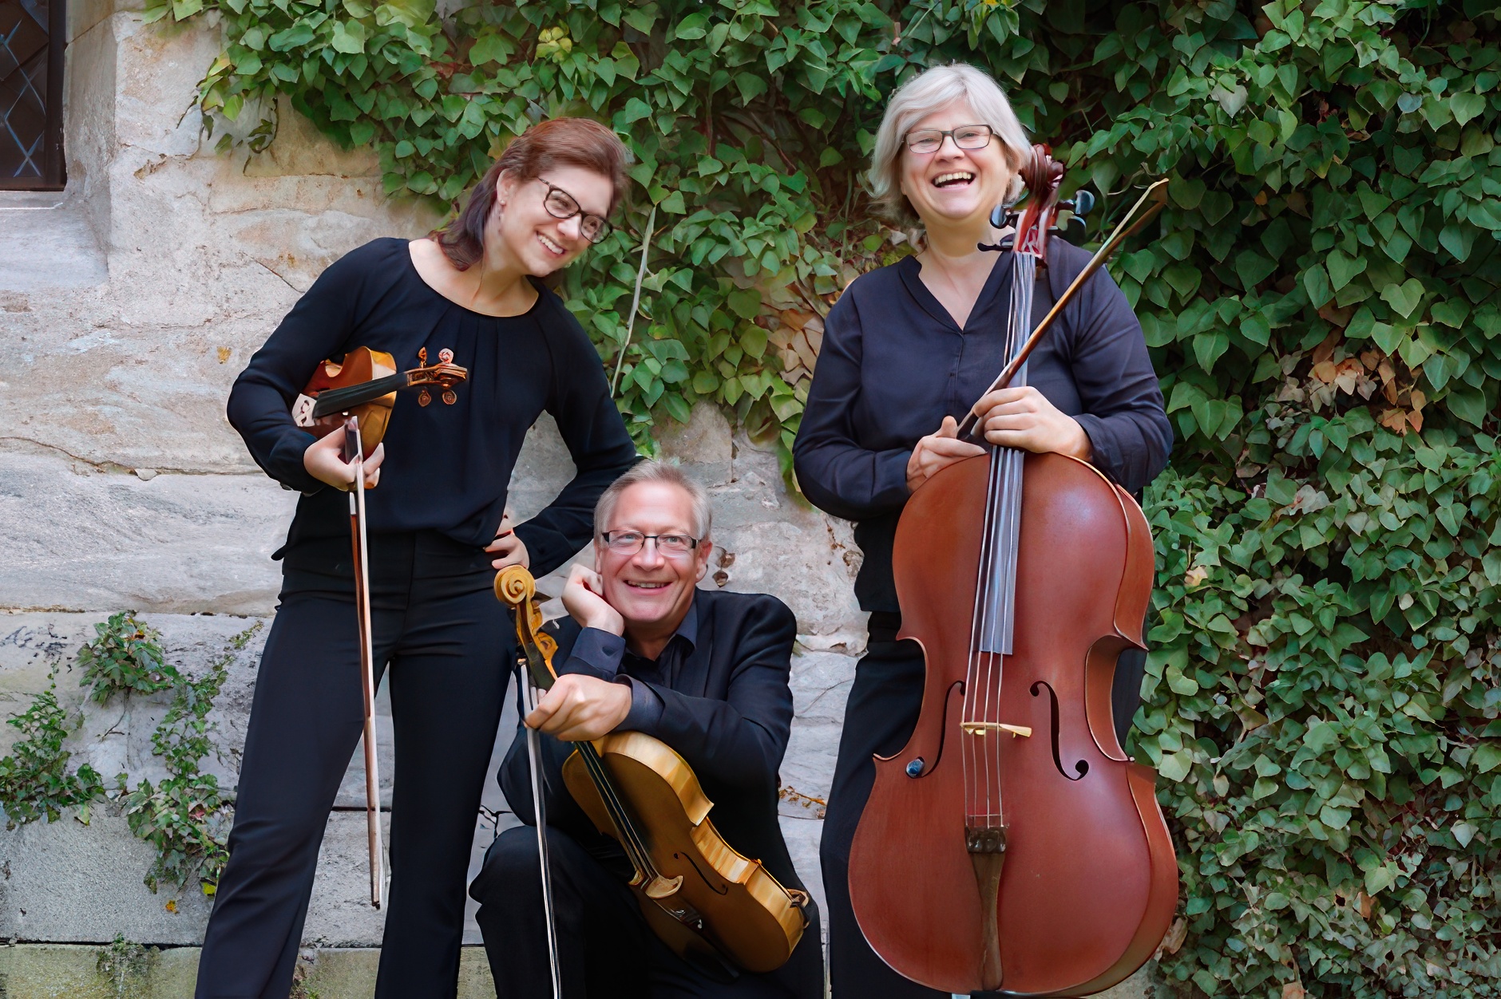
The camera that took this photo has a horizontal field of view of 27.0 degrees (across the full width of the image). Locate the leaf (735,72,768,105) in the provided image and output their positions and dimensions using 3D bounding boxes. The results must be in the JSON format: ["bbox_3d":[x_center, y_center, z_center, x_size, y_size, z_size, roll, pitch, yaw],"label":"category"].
[{"bbox_3d":[0.001,-0.674,5.120,0.054,0.054,0.020,1,-17,-6],"label":"leaf"}]

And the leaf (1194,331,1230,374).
[{"bbox_3d":[0.749,-0.238,5.080,0.059,0.074,0.020,9,-20,3],"label":"leaf"}]

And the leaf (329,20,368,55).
[{"bbox_3d":[-0.665,-0.767,5.180,0.060,0.062,0.020,-17,-19,-6],"label":"leaf"}]

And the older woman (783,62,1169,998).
[{"bbox_3d":[0.338,0.200,4.570,0.570,1.680,0.420,1,1,4],"label":"older woman"}]

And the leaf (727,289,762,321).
[{"bbox_3d":[-0.010,-0.324,5.200,0.059,0.057,0.020,-3,-20,-1],"label":"leaf"}]

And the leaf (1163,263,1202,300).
[{"bbox_3d":[0.708,-0.357,5.120,0.063,0.063,0.020,-6,-25,-3],"label":"leaf"}]

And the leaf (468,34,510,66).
[{"bbox_3d":[-0.436,-0.752,5.220,0.072,0.061,0.020,0,-25,0],"label":"leaf"}]

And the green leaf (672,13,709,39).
[{"bbox_3d":[-0.097,-0.770,5.080,0.059,0.044,0.025,1,-27,0],"label":"green leaf"}]

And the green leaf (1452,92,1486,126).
[{"bbox_3d":[1.168,-0.635,5.080,0.055,0.055,0.020,1,-17,0],"label":"green leaf"}]

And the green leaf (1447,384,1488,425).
[{"bbox_3d":[1.158,-0.154,5.050,0.064,0.070,0.022,1,-17,6],"label":"green leaf"}]

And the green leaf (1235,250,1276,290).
[{"bbox_3d":[0.825,-0.375,5.100,0.067,0.067,0.022,1,-17,6],"label":"green leaf"}]

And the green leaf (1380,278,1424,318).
[{"bbox_3d":[1.060,-0.328,5.080,0.070,0.070,0.020,-6,-20,-2],"label":"green leaf"}]

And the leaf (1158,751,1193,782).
[{"bbox_3d":[0.683,0.429,5.020,0.056,0.049,0.020,1,-22,0],"label":"leaf"}]

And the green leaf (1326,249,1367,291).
[{"bbox_3d":[0.972,-0.374,5.100,0.063,0.071,0.020,17,-18,11],"label":"green leaf"}]

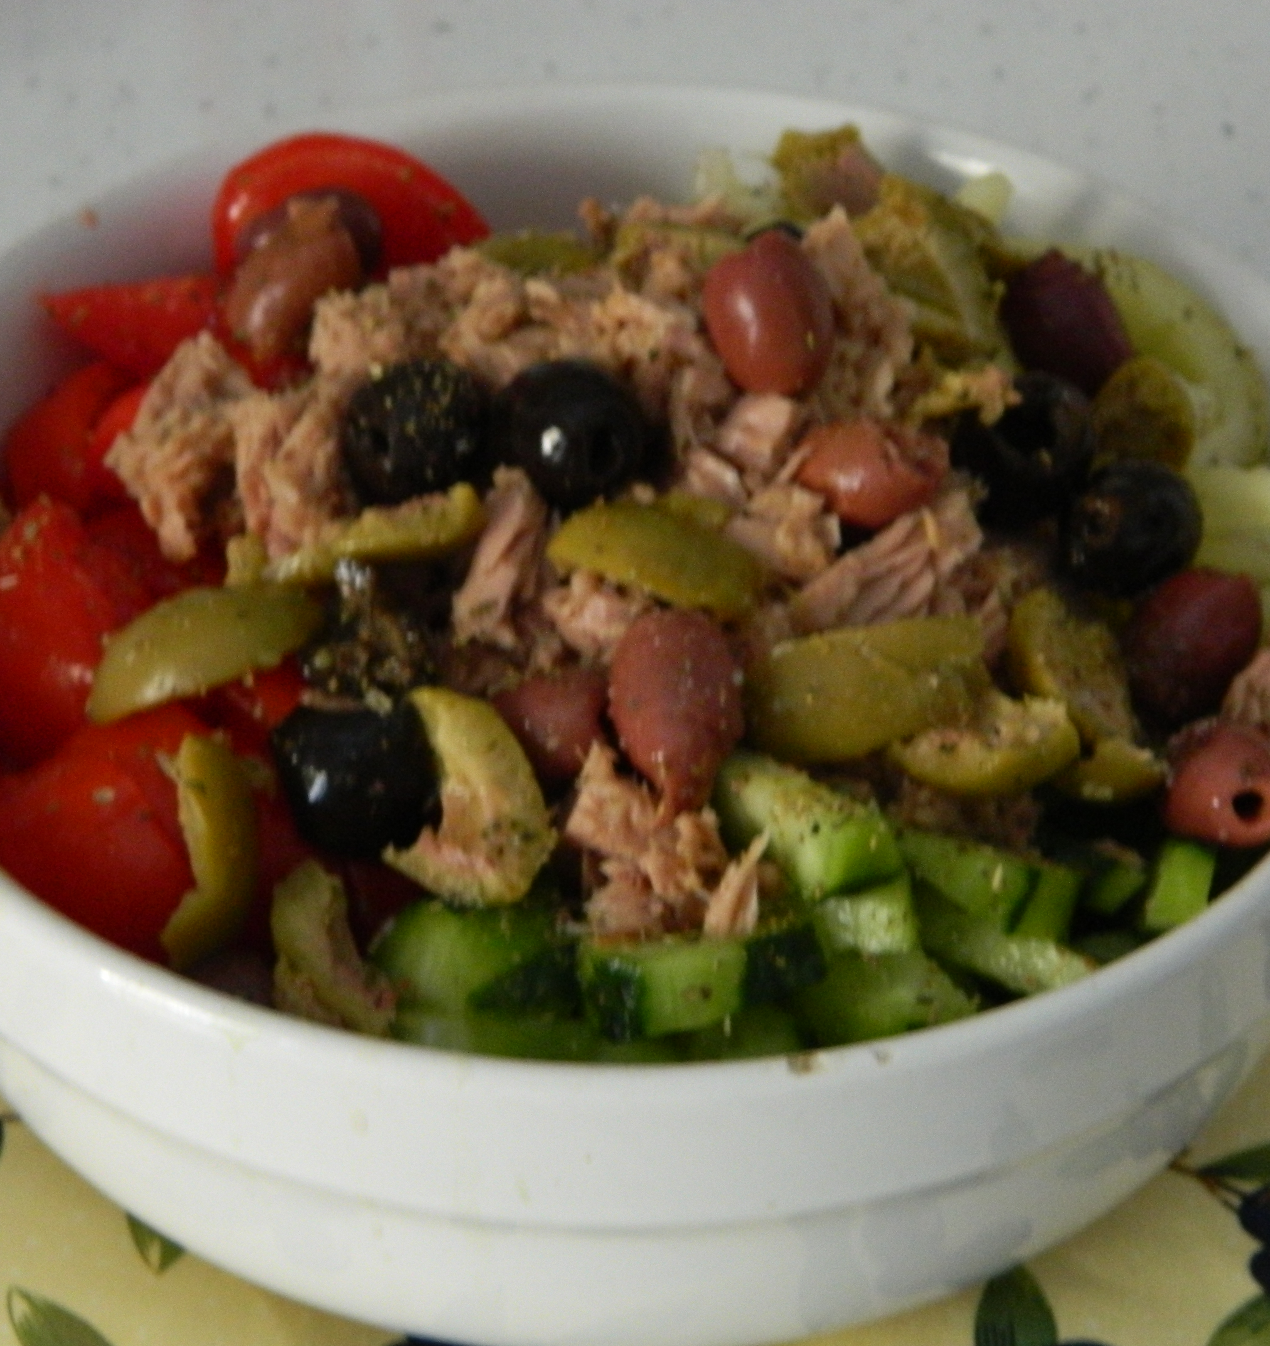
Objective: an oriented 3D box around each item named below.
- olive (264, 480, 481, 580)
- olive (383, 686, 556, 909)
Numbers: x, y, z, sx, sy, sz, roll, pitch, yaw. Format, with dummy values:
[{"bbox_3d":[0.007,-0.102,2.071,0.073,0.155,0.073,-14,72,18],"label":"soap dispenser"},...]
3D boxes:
[{"bbox_3d":[-0.033,-0.018,0.466,0.029,0.010,0.011,-17,52,-12],"label":"olive"},{"bbox_3d":[-0.019,0.015,0.433,0.017,0.028,0.018,-14,-4,-38],"label":"olive"}]

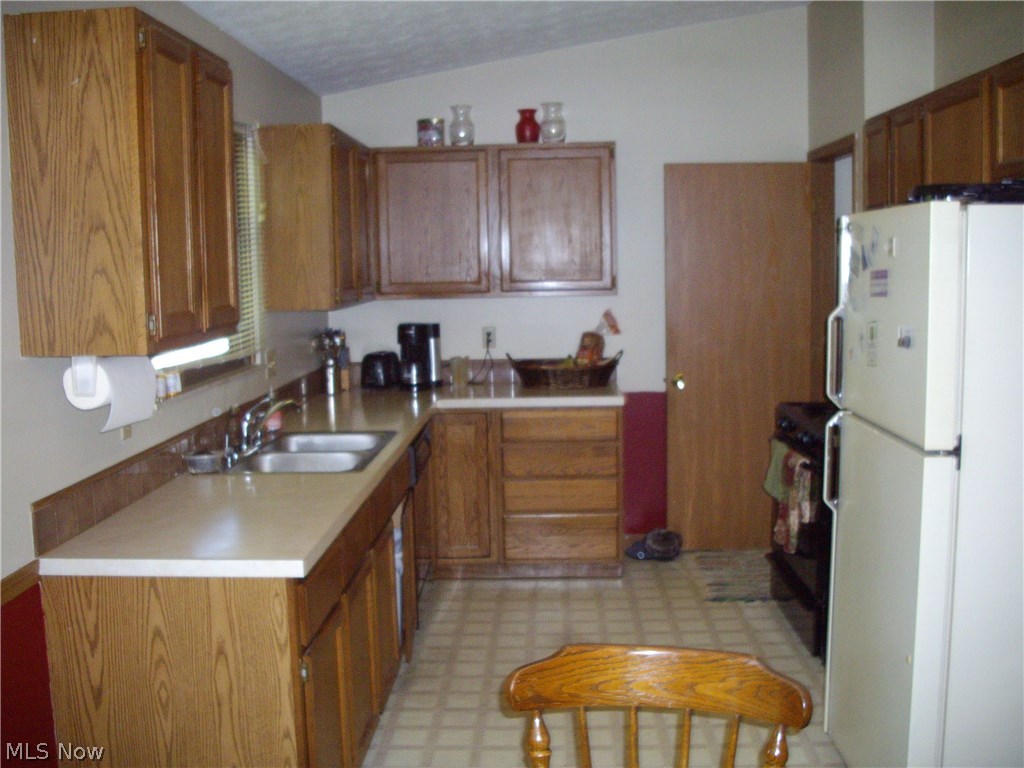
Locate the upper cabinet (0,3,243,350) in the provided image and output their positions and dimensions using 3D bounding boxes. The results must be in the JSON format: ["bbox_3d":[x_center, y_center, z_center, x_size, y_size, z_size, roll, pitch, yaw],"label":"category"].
[{"bbox_3d":[-0.960,-0.491,2.829,0.319,0.769,0.700,0,7,3],"label":"upper cabinet"}]

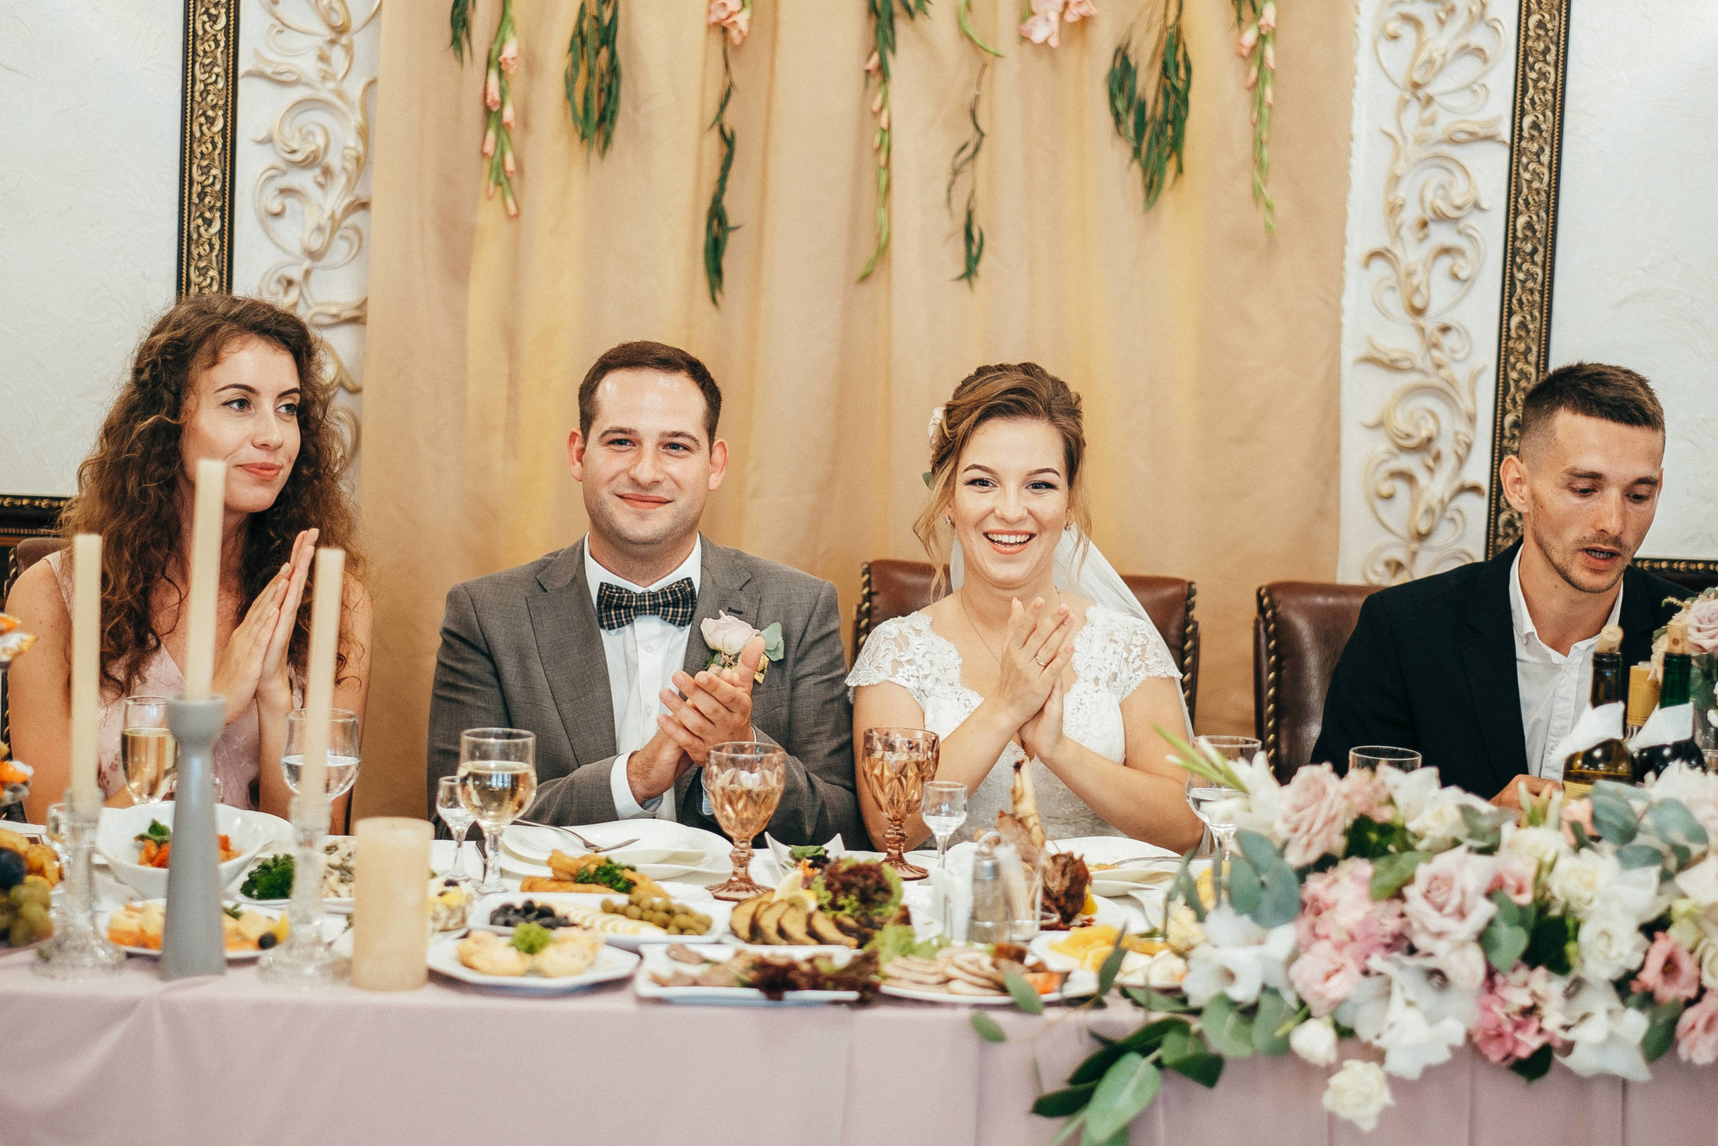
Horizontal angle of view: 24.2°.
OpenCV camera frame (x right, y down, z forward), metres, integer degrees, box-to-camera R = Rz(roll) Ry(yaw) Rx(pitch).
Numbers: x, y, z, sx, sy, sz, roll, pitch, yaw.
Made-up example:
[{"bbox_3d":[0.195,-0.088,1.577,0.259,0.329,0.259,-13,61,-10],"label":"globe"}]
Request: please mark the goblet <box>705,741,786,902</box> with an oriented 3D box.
[{"bbox_3d":[-0.121,0.266,4.324,0.085,0.158,0.085,2,6,0],"label":"goblet"}]

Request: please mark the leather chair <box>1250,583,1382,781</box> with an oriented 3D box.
[{"bbox_3d":[0.680,0.555,4.683,0.460,1.030,0.600,2,6,-3],"label":"leather chair"}]

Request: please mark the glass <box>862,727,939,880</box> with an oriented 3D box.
[{"bbox_3d":[0.049,0.255,4.477,0.085,0.157,0.085,2,6,0],"label":"glass"}]

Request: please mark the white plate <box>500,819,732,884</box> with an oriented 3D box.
[{"bbox_3d":[-0.263,0.306,4.343,0.250,0.036,0.250,3,6,0],"label":"white plate"}]

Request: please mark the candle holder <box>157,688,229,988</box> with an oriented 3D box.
[{"bbox_3d":[-0.609,0.243,3.681,0.062,0.253,0.062,2,6,-3],"label":"candle holder"}]

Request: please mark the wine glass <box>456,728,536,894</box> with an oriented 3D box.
[{"bbox_3d":[-0.377,0.247,4.156,0.082,0.163,0.082,2,6,-3],"label":"wine glass"}]

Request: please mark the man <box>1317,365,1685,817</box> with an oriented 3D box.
[{"bbox_3d":[0.742,0.434,4.525,0.520,1.340,0.800,2,6,-2],"label":"man"}]

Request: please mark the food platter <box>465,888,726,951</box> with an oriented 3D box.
[{"bbox_3d":[-0.260,0.350,4.066,0.262,0.041,0.190,2,6,0],"label":"food platter"}]

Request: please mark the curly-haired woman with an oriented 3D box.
[{"bbox_3d":[-0.735,0.373,4.525,0.480,1.357,0.760,0,7,-20],"label":"curly-haired woman"}]

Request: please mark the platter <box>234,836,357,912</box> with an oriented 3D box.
[{"bbox_3d":[-0.529,0.304,4.090,0.200,0.050,0.220,2,6,-3],"label":"platter"}]

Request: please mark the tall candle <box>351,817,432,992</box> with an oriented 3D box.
[{"bbox_3d":[-0.444,0.315,3.808,0.073,0.154,0.073,2,6,0],"label":"tall candle"}]

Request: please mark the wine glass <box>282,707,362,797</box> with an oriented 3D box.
[{"bbox_3d":[-0.588,0.240,4.350,0.083,0.170,0.083,2,6,0],"label":"wine glass"}]

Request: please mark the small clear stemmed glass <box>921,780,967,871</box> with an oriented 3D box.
[{"bbox_3d":[0.092,0.283,4.300,0.048,0.102,0.048,2,6,-3],"label":"small clear stemmed glass"}]

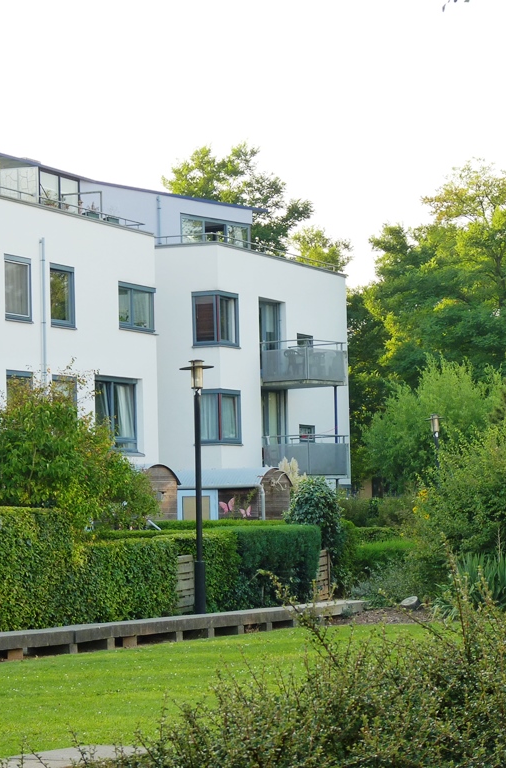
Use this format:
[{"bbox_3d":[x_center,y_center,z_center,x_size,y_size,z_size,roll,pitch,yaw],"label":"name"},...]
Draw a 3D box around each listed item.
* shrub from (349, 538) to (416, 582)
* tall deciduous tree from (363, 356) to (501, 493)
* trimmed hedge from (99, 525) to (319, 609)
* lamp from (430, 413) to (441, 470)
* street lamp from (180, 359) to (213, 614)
[{"bbox_3d":[2.400,3.391,45.994,1.300,0.850,1.200,-1,-3,0],"label":"shrub"},{"bbox_3d":[4.520,1.932,61.962,3.700,5.230,3.600,-1,-3,0],"label":"tall deciduous tree"},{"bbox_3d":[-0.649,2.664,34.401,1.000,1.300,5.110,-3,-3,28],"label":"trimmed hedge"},{"bbox_3d":[3.938,2.385,52.942,0.450,3.470,0.450,-1,-3,0],"label":"lamp"},{"bbox_3d":[-0.704,1.453,32.290,0.450,3.510,0.450,-1,-3,0],"label":"street lamp"}]

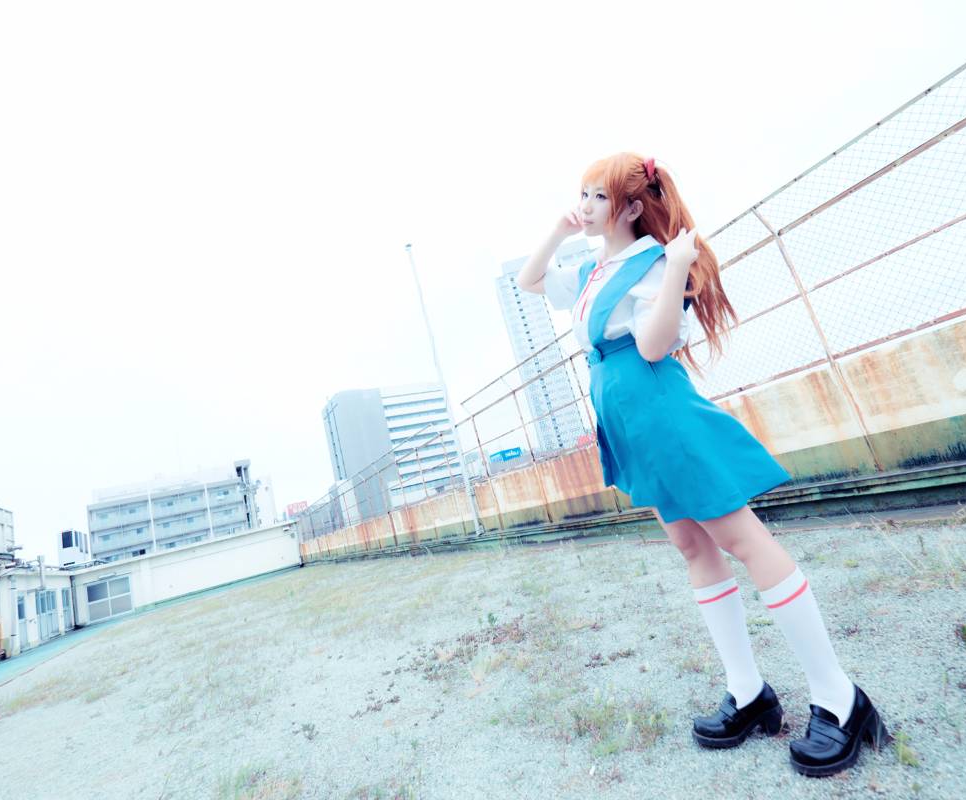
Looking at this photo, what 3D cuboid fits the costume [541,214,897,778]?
[{"bbox_3d":[0.540,0.185,1.323,0.480,1.350,0.460,-11,-12,-16],"label":"costume"}]

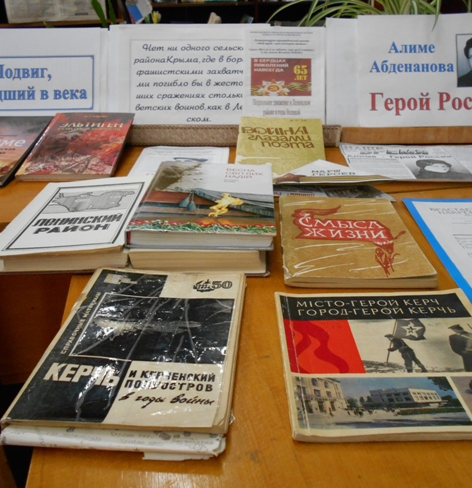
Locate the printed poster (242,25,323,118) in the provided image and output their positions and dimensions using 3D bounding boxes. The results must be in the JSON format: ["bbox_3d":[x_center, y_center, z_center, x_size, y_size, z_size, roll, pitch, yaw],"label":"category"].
[{"bbox_3d":[0.088,-0.298,0.893,0.149,0.198,0.004,0,6,0],"label":"printed poster"}]

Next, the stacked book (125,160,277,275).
[{"bbox_3d":[-0.031,-0.043,0.594,0.155,0.043,0.224,1,28,2],"label":"stacked book"}]

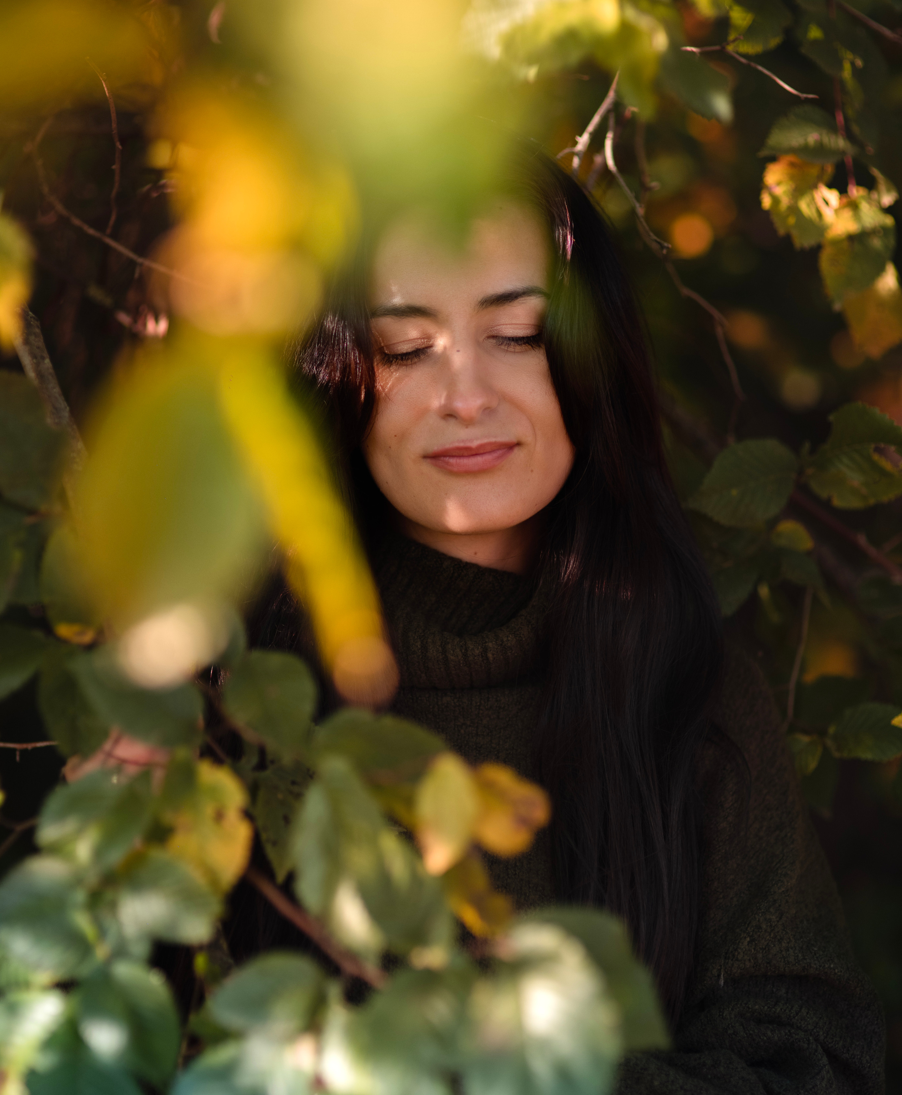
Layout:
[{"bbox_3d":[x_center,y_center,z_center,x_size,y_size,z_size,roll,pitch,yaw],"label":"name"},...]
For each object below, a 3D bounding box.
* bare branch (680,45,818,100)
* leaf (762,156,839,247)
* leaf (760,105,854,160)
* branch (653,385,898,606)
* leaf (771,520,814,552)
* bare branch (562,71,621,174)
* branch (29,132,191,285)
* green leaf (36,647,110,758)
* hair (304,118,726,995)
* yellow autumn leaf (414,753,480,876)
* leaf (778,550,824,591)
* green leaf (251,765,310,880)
[{"bbox_3d":[0.176,-0.280,1.880,0.082,0.032,0.025,0,0,0],"label":"bare branch"},{"bbox_3d":[0.204,-0.203,1.870,0.047,0.055,0.030,0,2,6],"label":"leaf"},{"bbox_3d":[0.210,-0.245,1.880,0.056,0.034,0.035,0,2,6],"label":"leaf"},{"bbox_3d":[0.206,-0.032,2.000,0.155,0.134,0.100,0,2,6],"label":"branch"},{"bbox_3d":[0.207,-0.007,1.940,0.027,0.021,0.012,0,0,0],"label":"leaf"},{"bbox_3d":[0.082,-0.249,1.870,0.034,0.062,0.022,0,0,0],"label":"bare branch"},{"bbox_3d":[-0.208,-0.207,1.950,0.102,0.096,0.050,0,2,0],"label":"branch"},{"bbox_3d":[-0.189,0.078,1.600,0.038,0.056,0.018,0,0,0],"label":"green leaf"},{"bbox_3d":[0.027,0.019,1.860,0.265,0.515,0.230,0,2,3],"label":"hair"},{"bbox_3d":[-0.002,0.124,1.480,0.029,0.055,0.016,0,0,0],"label":"yellow autumn leaf"},{"bbox_3d":[0.213,0.013,1.950,0.031,0.030,0.014,0,0,0],"label":"leaf"},{"bbox_3d":[-0.088,0.145,1.680,0.038,0.065,0.022,0,2,6],"label":"green leaf"}]

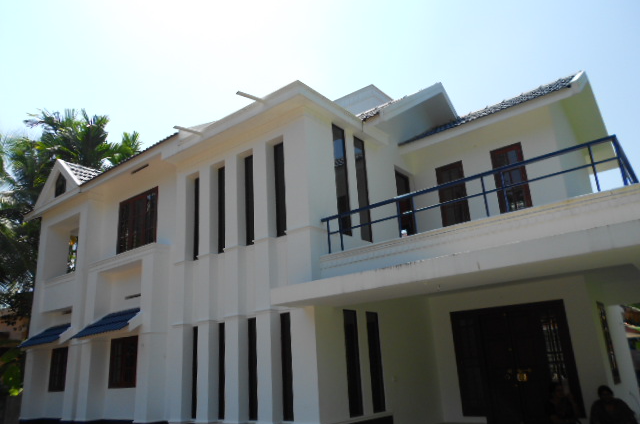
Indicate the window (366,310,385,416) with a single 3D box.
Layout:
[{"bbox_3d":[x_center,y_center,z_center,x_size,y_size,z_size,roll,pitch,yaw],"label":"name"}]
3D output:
[{"bbox_3d":[0.920,2.543,8.207,0.097,1.619,0.359,-16,-22,35],"label":"window"}]

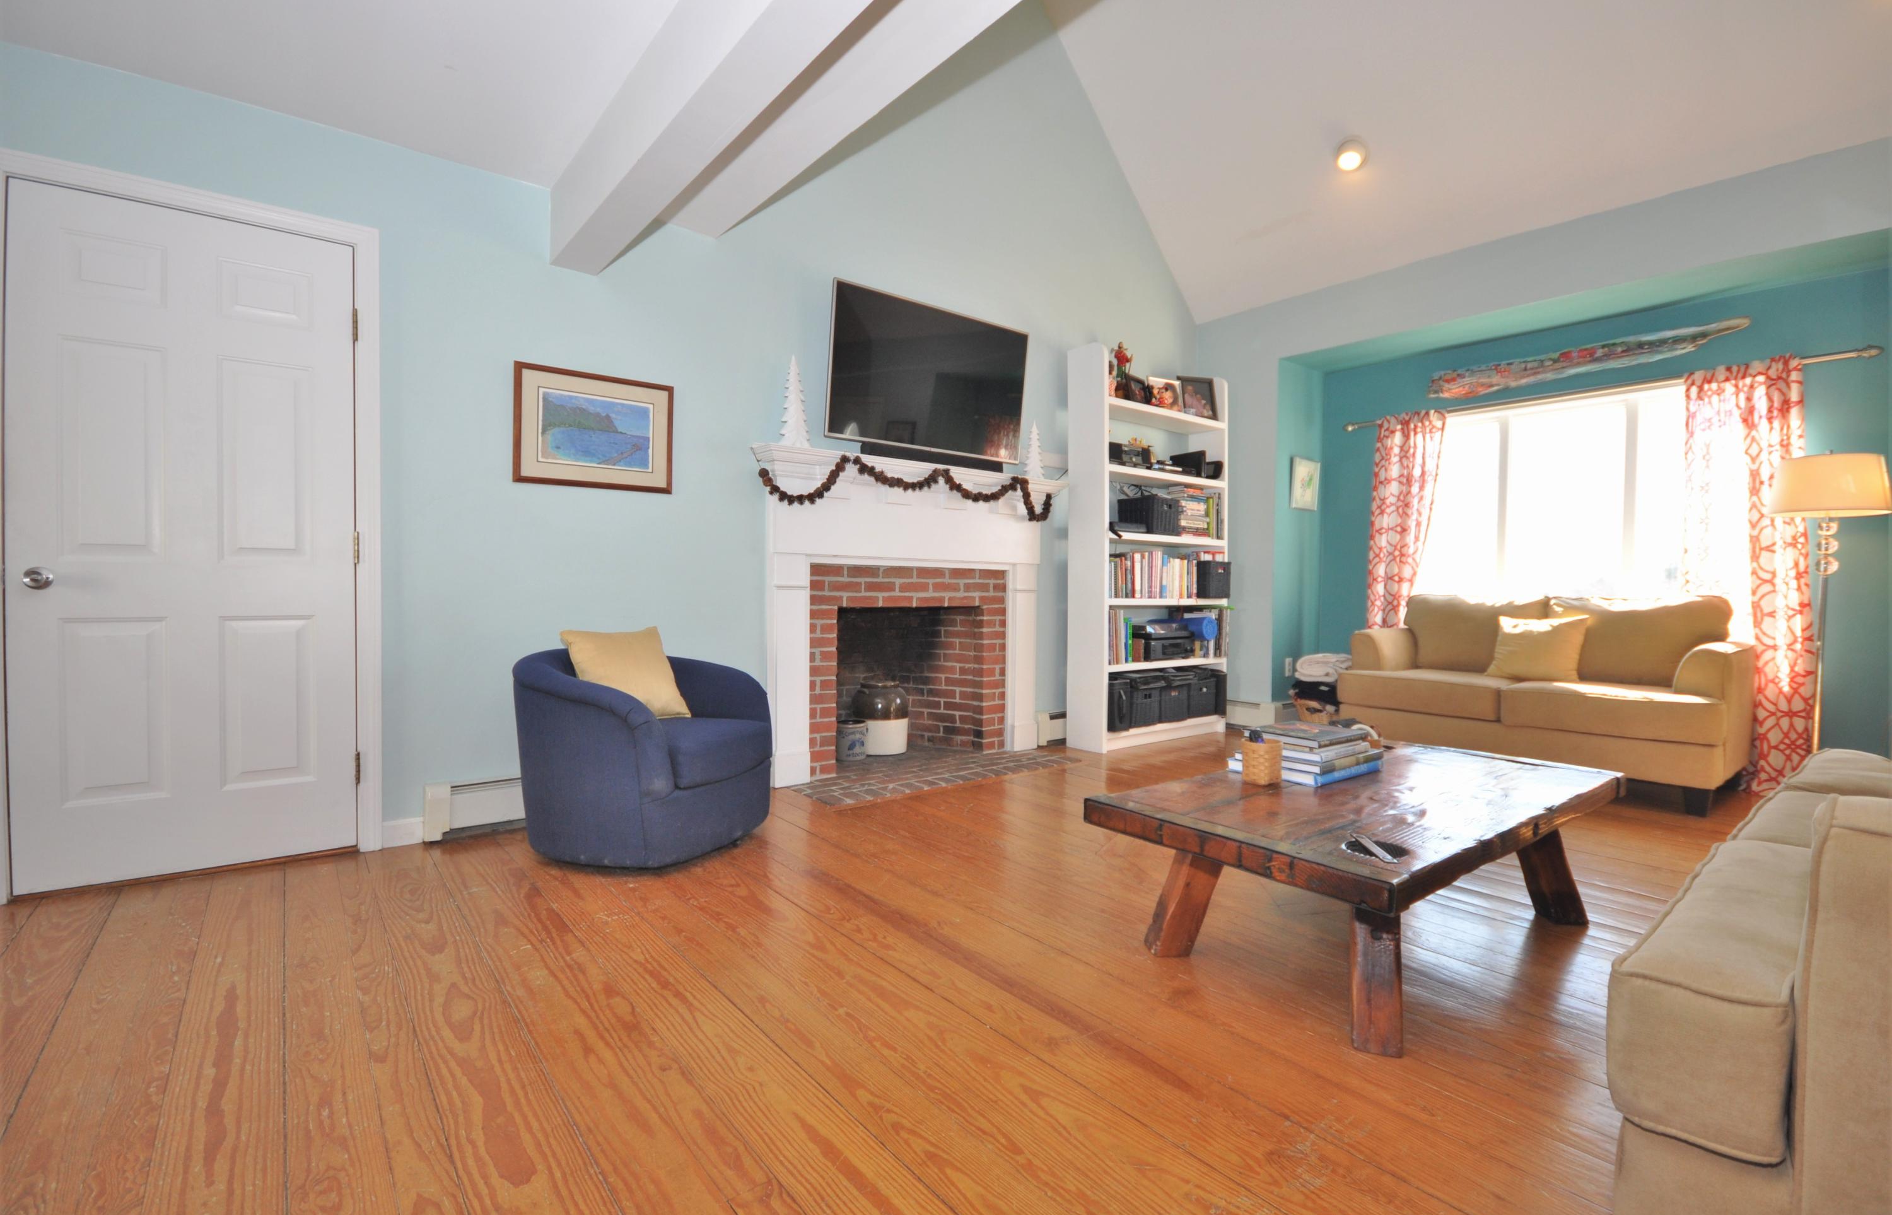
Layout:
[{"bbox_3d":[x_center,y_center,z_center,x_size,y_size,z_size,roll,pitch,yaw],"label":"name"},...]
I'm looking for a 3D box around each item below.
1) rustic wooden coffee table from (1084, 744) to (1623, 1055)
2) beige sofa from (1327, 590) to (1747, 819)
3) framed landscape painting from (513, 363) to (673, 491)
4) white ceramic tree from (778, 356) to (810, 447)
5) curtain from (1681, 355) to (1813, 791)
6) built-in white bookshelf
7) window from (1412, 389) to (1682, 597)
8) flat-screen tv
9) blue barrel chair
[{"bbox_3d":[1.133,0.674,2.100,1.430,0.400,0.690,-1,2,-38],"label":"rustic wooden coffee table"},{"bbox_3d":[2.903,0.392,3.939,0.830,0.900,1.520,-1,2,-38],"label":"beige sofa"},{"bbox_3d":[-1.395,-0.698,3.123,0.605,0.455,0.030,-1,2,-36],"label":"framed landscape painting"},{"bbox_3d":[-0.675,-0.919,3.509,0.140,0.420,0.140,1,1,0],"label":"white ceramic tree"},{"bbox_3d":[3.738,-0.144,3.681,0.110,2.000,0.450,-1,2,-38],"label":"curtain"},{"bbox_3d":[1.269,-0.321,4.810,1.120,2.250,0.300,-1,2,-36],"label":"built-in white bookshelf"},{"bbox_3d":[3.353,-0.494,4.306,0.100,1.260,1.580,-1,2,-38],"label":"window"},{"bbox_3d":[-0.048,-1.127,3.915,1.200,0.695,0.060,-1,7,-38],"label":"flat-screen tv"},{"bbox_3d":[-1.104,0.497,2.933,0.790,0.670,0.780,1,2,33],"label":"blue barrel chair"}]

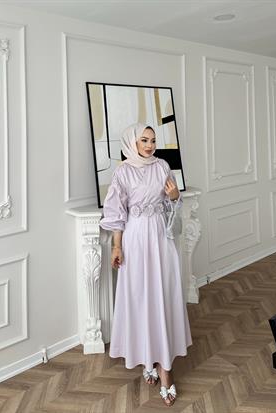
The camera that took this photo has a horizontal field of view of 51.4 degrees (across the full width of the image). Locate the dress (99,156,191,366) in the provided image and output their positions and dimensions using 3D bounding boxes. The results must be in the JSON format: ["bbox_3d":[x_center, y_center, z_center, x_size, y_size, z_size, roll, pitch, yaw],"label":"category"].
[{"bbox_3d":[0.055,0.335,1.930,0.570,1.360,0.460,-3,5,-22],"label":"dress"}]

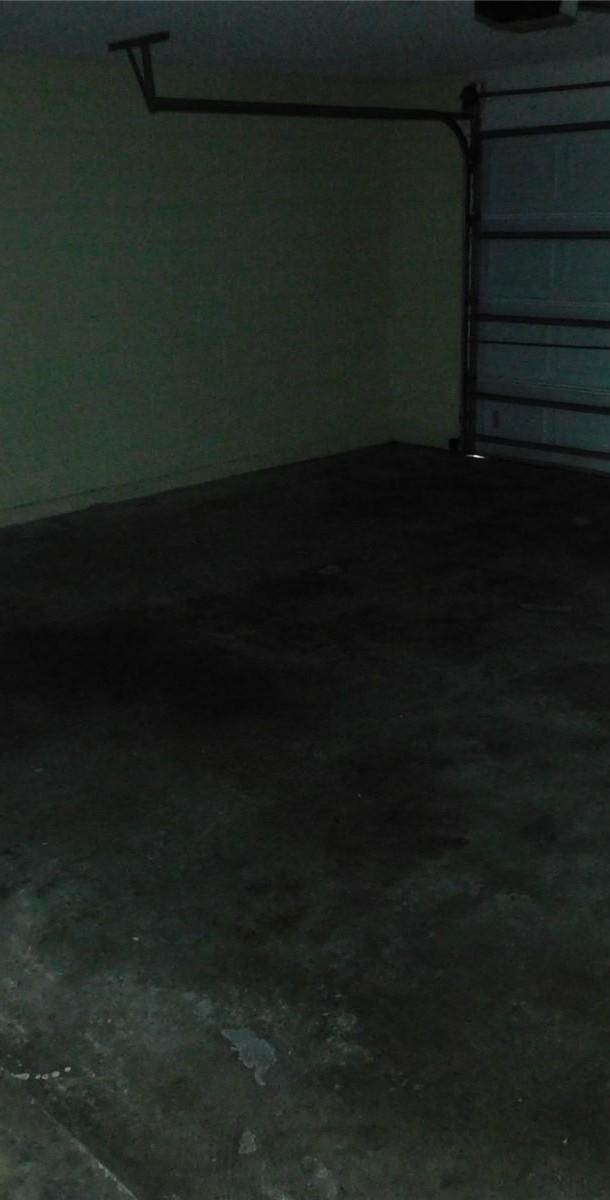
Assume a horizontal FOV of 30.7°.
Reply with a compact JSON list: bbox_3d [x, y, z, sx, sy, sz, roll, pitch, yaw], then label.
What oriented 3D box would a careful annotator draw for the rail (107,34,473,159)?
[{"bbox_3d":[0.121,-2.918,6.559,2.646,0.540,0.485,-18,25,-40],"label":"rail"}]

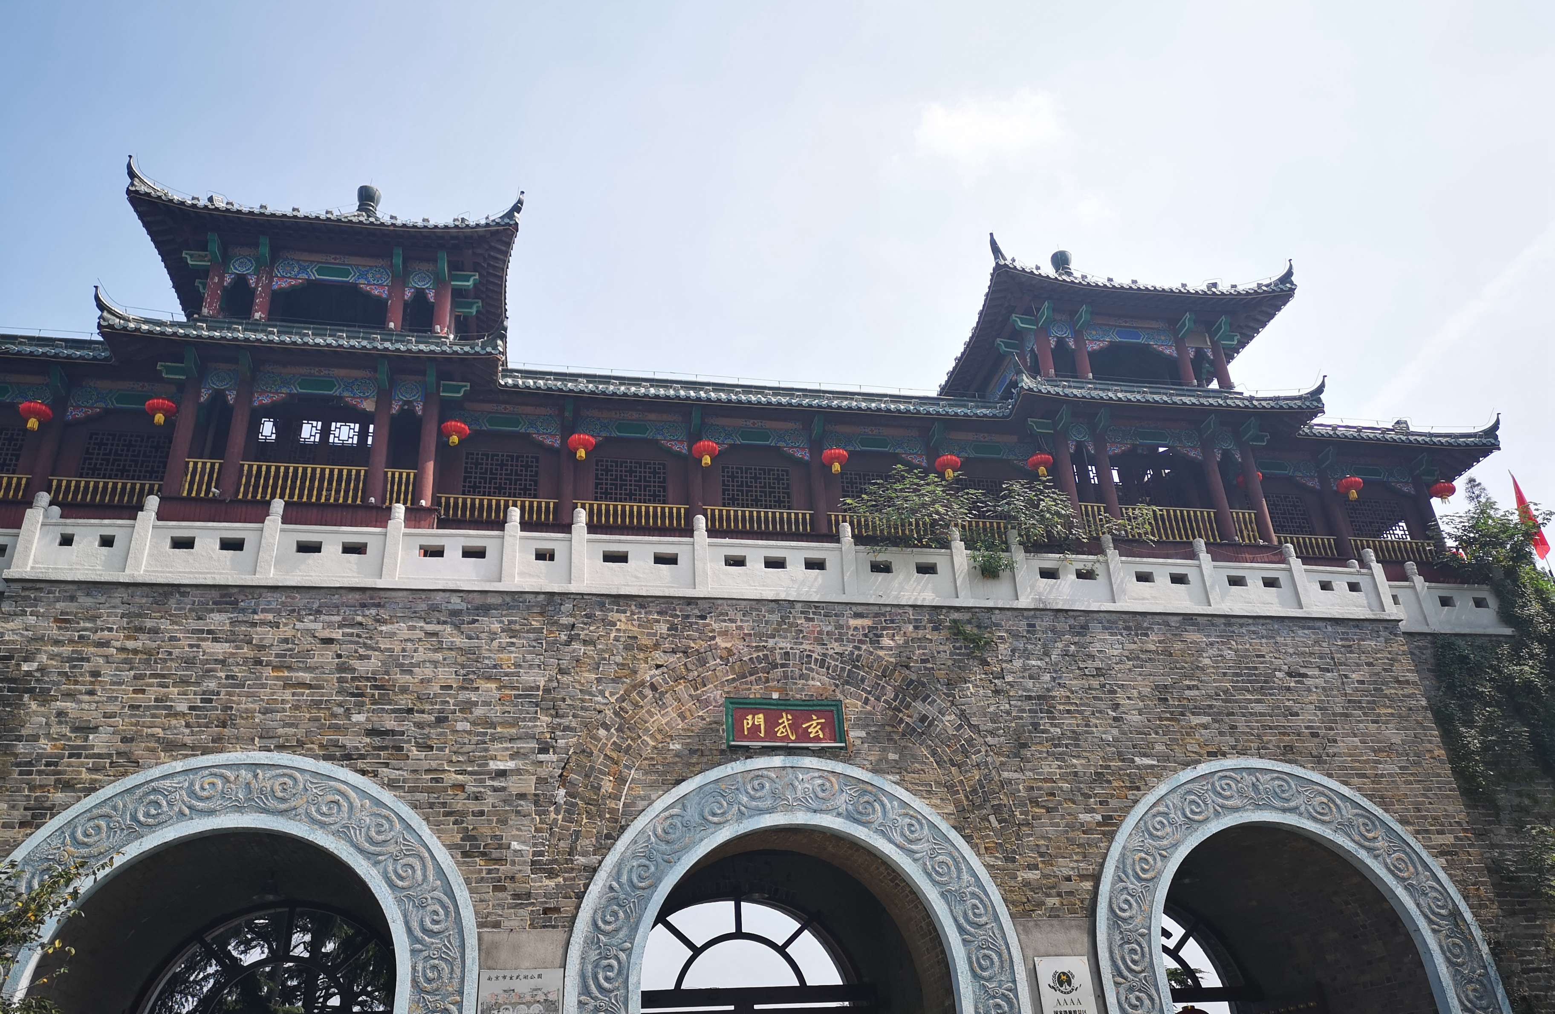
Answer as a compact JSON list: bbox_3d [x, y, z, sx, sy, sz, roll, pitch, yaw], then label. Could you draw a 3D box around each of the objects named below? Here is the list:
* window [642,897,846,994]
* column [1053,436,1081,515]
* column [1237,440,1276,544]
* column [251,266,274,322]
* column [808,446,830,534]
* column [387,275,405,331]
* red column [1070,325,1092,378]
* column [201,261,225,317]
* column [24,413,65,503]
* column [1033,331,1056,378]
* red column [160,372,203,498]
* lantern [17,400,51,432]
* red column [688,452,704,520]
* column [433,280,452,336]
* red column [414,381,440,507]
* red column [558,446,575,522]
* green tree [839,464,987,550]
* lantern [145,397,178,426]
[{"bbox_3d":[-0.667,8.383,23.249,3.919,1.695,0.150,3,-30,-11],"label":"window"},{"bbox_3d":[5.834,-0.530,24.274,0.265,2.538,0.265,3,-30,-11],"label":"column"},{"bbox_3d":[10.518,-0.345,26.526,0.299,2.451,0.299,3,-24,-13],"label":"column"},{"bbox_3d":[-9.970,-4.111,23.495,0.283,1.315,0.283,3,-24,-13],"label":"column"},{"bbox_3d":[0.879,-0.371,25.429,0.278,2.039,0.278,3,-24,-13],"label":"column"},{"bbox_3d":[-7.330,-3.915,23.294,0.265,1.356,0.265,3,-30,-11],"label":"column"},{"bbox_3d":[6.879,-3.446,27.316,0.283,1.454,0.283,3,-24,-13],"label":"red column"},{"bbox_3d":[-10.512,-4.063,22.676,0.265,1.356,0.265,3,-30,-11],"label":"column"},{"bbox_3d":[-12.746,-0.895,21.166,0.265,2.104,0.265,3,-30,-11],"label":"column"},{"bbox_3d":[5.986,-3.386,27.072,0.283,1.376,0.283,3,-24,-13],"label":"column"},{"bbox_3d":[-10.337,-1.313,21.153,0.265,2.615,0.265,3,-30,-11],"label":"red column"},{"bbox_3d":[-12.707,-1.557,20.780,0.490,0.410,0.490,3,-30,-11],"label":"lantern"},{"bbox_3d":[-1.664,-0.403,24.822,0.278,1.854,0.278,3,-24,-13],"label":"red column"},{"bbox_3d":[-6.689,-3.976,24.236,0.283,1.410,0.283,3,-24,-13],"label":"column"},{"bbox_3d":[-6.312,-1.127,21.935,0.265,2.615,0.265,3,-30,-11],"label":"red column"},{"bbox_3d":[-4.213,-0.520,24.252,0.278,1.854,0.278,3,-24,-13],"label":"red column"},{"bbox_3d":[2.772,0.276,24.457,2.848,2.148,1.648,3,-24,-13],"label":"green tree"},{"bbox_3d":[-10.802,-1.658,21.257,0.490,0.410,0.490,3,-30,-11],"label":"lantern"}]

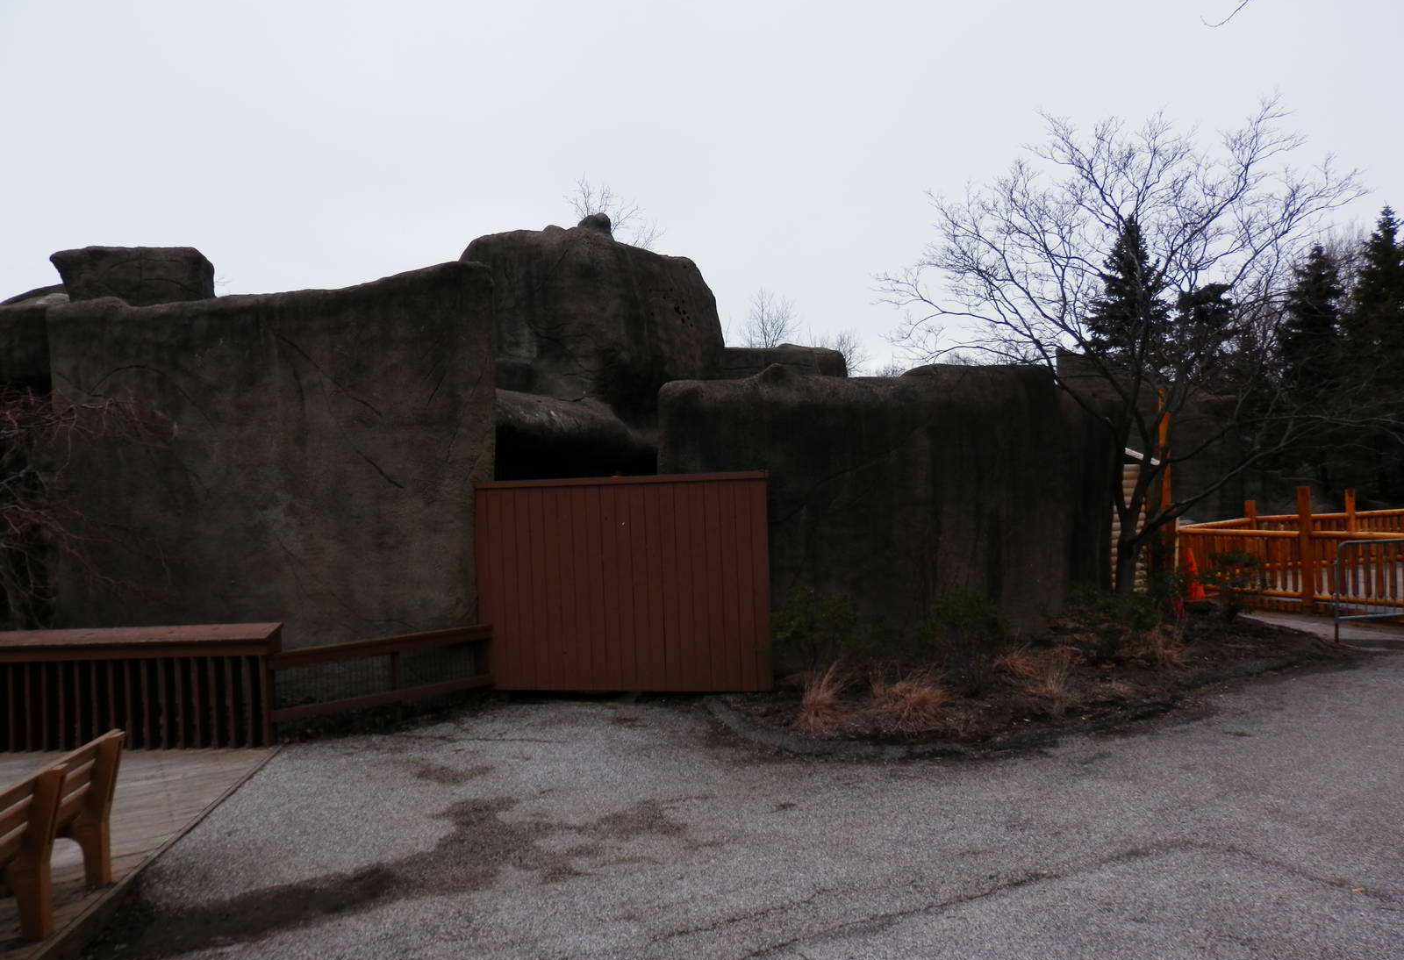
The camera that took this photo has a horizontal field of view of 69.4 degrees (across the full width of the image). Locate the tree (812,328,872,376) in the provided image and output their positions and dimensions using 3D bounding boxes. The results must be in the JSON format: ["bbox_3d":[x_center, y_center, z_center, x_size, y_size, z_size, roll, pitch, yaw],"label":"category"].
[{"bbox_3d":[6.200,-2.500,45.000,3.600,8.000,3.600,-2,0,0],"label":"tree"}]

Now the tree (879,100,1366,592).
[{"bbox_3d":[4.870,-1.450,11.700,5.600,5.800,5.000,-2,0,0],"label":"tree"}]

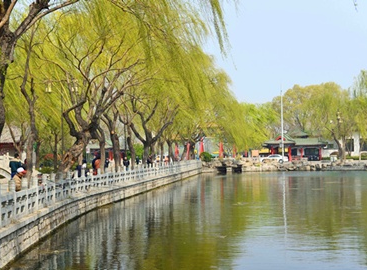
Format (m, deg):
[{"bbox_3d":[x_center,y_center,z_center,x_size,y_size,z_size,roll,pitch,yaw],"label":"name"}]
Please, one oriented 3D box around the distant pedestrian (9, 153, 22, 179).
[{"bbox_3d":[-7.014,1.626,32.978,0.520,1.720,0.360,-2,-2,24],"label":"distant pedestrian"}]

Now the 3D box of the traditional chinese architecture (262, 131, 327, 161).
[{"bbox_3d":[19.454,1.893,138.000,11.300,5.500,8.000,-1,-1,6],"label":"traditional chinese architecture"}]

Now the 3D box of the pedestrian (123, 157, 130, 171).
[{"bbox_3d":[-4.759,2.662,65.979,0.520,1.670,0.360,-1,-1,-6],"label":"pedestrian"}]

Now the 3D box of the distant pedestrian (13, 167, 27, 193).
[{"bbox_3d":[-5.036,1.700,24.282,0.480,1.420,0.480,-1,-1,6],"label":"distant pedestrian"}]

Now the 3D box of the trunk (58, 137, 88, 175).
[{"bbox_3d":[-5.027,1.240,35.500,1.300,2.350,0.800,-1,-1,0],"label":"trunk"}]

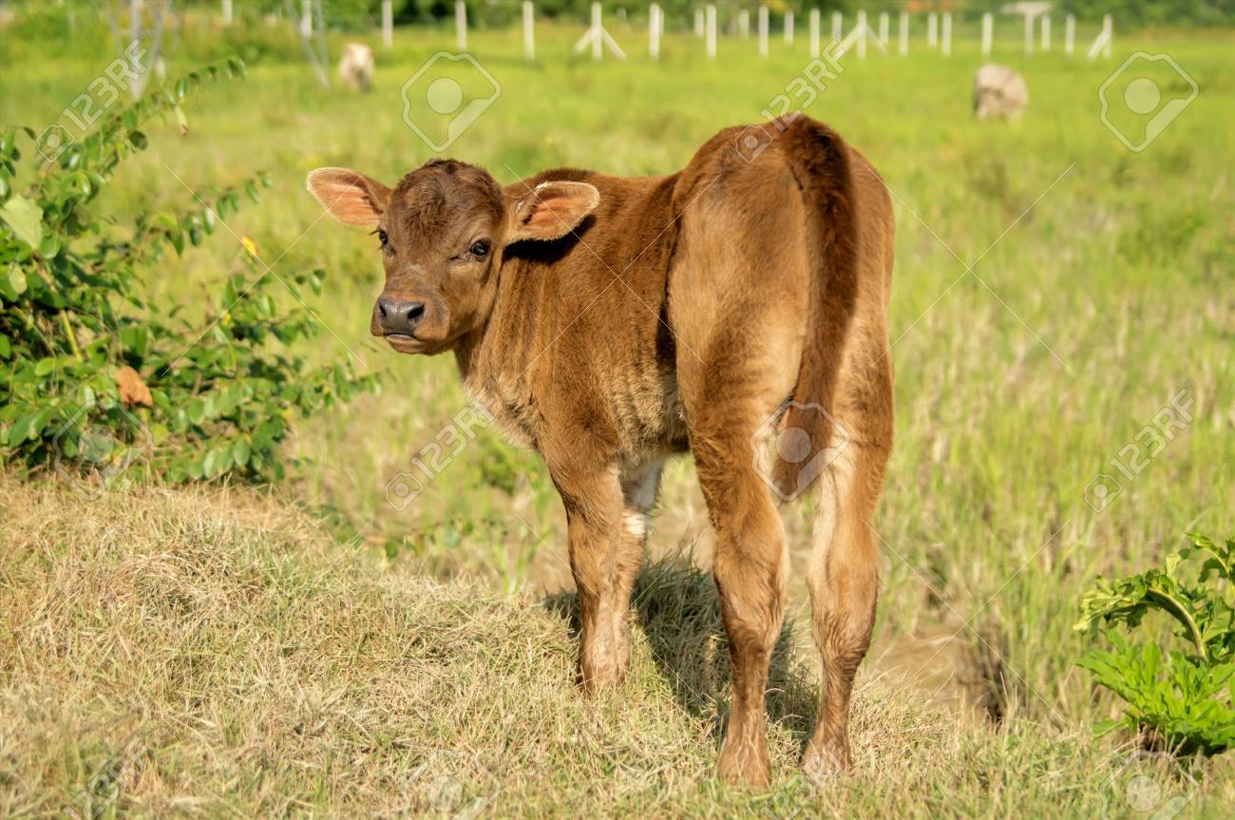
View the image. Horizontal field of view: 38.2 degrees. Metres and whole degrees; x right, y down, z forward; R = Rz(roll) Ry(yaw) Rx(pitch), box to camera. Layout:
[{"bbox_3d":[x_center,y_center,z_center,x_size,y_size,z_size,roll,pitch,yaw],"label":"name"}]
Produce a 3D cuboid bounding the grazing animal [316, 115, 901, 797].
[{"bbox_3d":[-0.040,0.032,2.712,0.645,0.975,0.860,-6,14,-26],"label":"grazing animal"}]

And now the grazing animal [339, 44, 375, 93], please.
[{"bbox_3d":[-4.991,-6.526,34.000,0.550,1.030,1.600,-1,12,-6],"label":"grazing animal"}]

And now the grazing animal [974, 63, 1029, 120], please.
[{"bbox_3d":[6.151,-5.077,28.500,0.520,1.020,1.550,7,14,28],"label":"grazing animal"}]

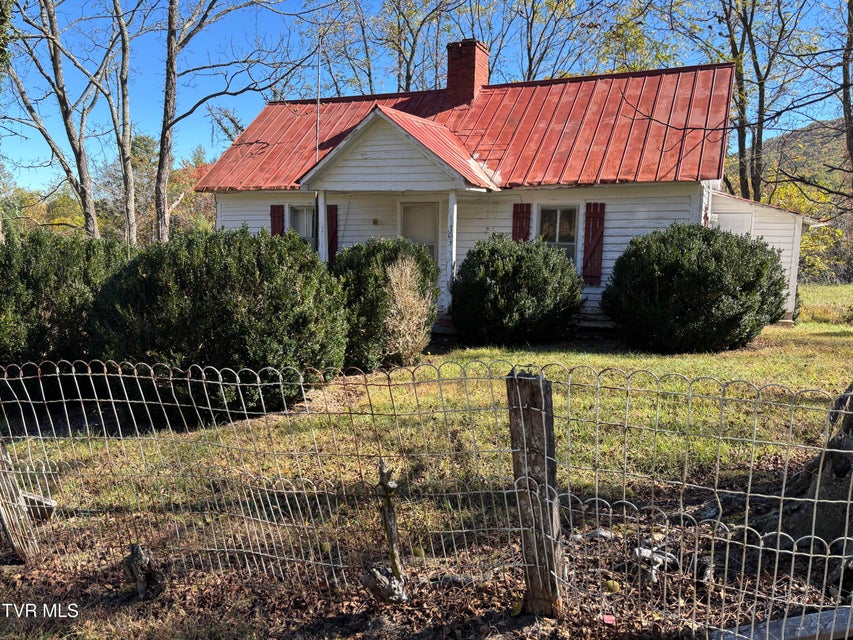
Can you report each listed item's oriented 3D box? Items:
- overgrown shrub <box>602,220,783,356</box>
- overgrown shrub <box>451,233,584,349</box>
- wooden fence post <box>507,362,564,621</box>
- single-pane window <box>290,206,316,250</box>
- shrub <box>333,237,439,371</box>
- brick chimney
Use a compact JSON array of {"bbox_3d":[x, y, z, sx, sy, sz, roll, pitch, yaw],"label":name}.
[{"bbox_3d":[4.028,-0.526,9.699,2.620,1.880,2.400,4,11,23],"label":"overgrown shrub"},{"bbox_3d":[1.422,-0.509,10.064,2.080,1.660,1.950,4,11,23],"label":"overgrown shrub"},{"bbox_3d":[0.436,0.688,2.530,0.150,0.990,0.135,-1,11,22],"label":"wooden fence post"},{"bbox_3d":[-2.576,-1.717,13.474,0.740,1.360,0.100,4,11,23],"label":"single-pane window"},{"bbox_3d":[-0.495,-0.234,7.744,1.400,1.580,1.400,0,10,0],"label":"shrub"},{"bbox_3d":[0.903,-5.231,13.801,0.650,1.270,0.860,4,11,23],"label":"brick chimney"}]

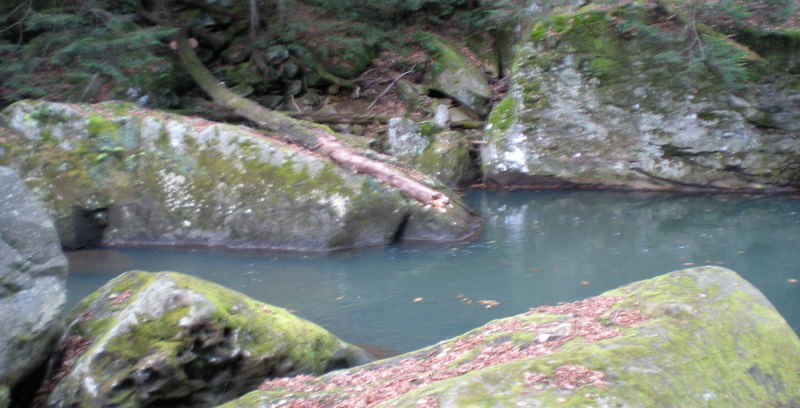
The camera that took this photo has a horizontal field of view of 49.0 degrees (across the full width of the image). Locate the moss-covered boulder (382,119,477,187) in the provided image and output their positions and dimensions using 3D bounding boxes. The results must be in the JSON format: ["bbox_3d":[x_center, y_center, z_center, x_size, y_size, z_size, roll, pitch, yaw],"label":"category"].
[{"bbox_3d":[0.600,-1.060,17.415,1.600,1.220,1.300,0,11,0],"label":"moss-covered boulder"}]

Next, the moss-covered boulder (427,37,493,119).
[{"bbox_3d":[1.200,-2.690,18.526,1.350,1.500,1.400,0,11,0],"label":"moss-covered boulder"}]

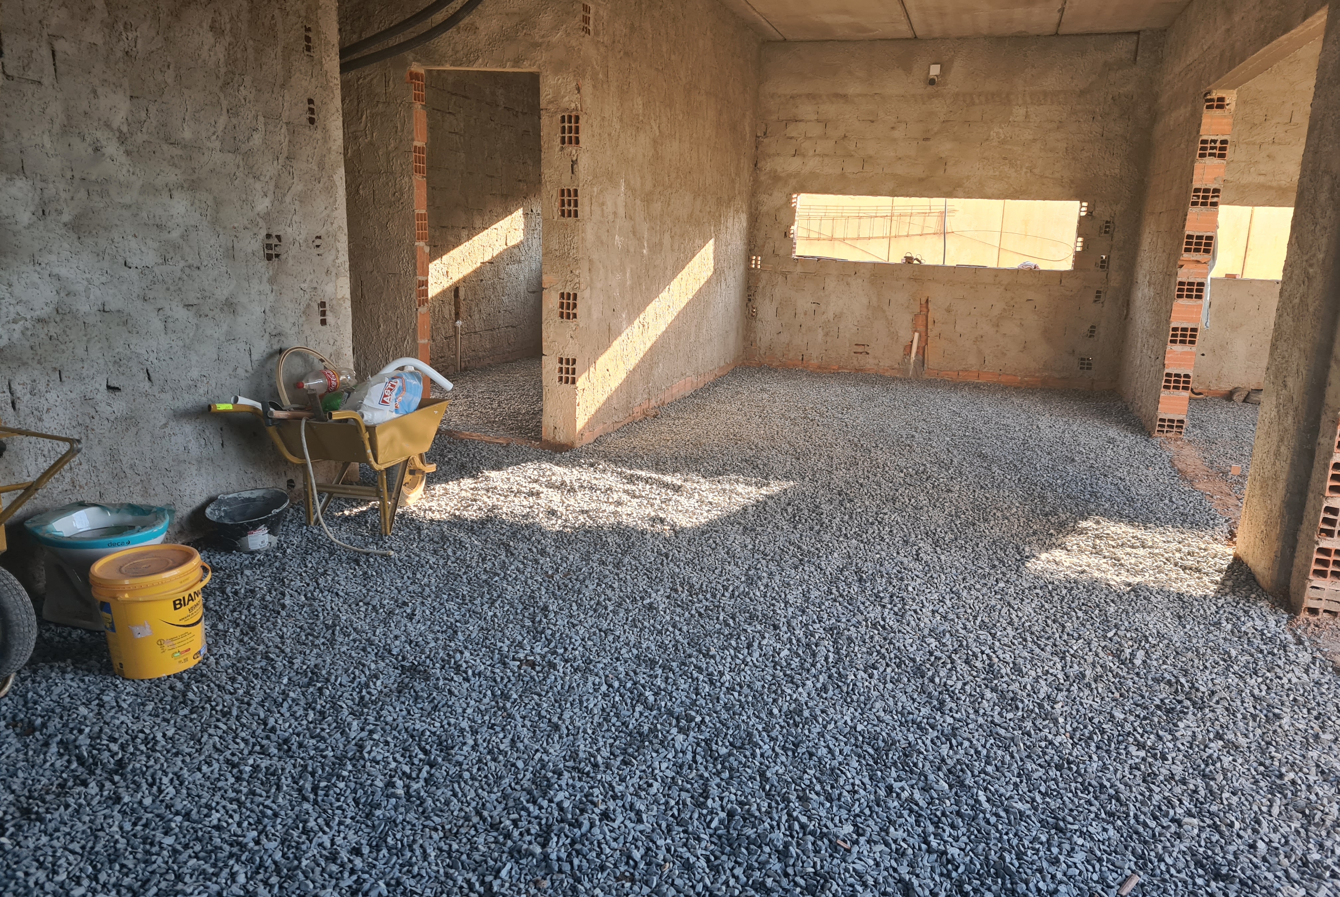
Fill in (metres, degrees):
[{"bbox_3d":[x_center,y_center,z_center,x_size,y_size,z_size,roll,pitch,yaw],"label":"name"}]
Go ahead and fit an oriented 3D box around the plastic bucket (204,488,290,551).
[{"bbox_3d":[-1.779,0.323,4.289,0.335,0.220,0.335,0,18,0],"label":"plastic bucket"}]

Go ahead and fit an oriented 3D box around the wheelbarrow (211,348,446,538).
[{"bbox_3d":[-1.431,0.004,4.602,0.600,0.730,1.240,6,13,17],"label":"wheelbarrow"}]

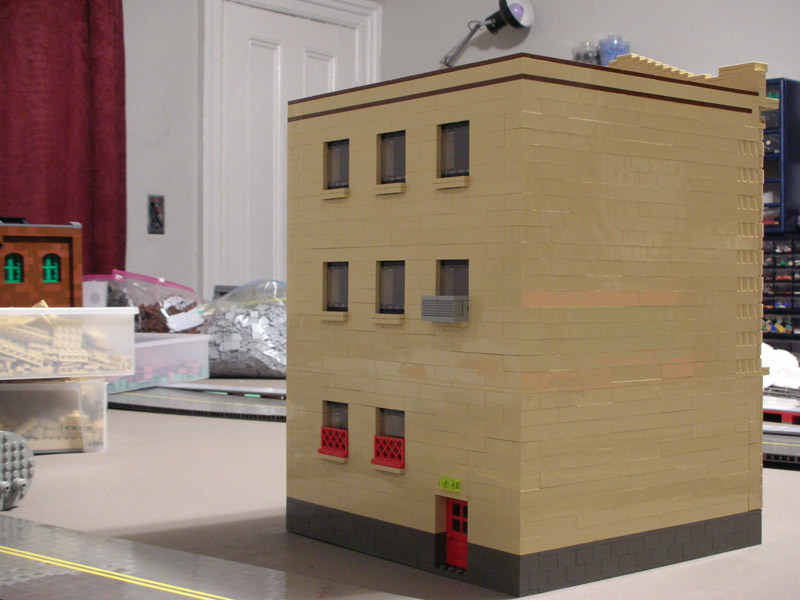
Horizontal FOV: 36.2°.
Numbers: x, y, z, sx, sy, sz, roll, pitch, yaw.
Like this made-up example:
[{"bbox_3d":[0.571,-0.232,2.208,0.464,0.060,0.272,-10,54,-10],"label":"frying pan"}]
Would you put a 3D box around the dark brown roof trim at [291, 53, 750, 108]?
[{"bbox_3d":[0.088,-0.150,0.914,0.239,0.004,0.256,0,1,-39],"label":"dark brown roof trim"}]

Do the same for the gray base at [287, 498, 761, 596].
[{"bbox_3d":[0.089,0.166,0.920,0.247,0.026,0.256,0,1,-39],"label":"gray base"}]

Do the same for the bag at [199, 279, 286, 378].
[{"bbox_3d":[-0.229,0.049,2.220,0.240,0.176,0.170,0,1,0],"label":"bag"}]

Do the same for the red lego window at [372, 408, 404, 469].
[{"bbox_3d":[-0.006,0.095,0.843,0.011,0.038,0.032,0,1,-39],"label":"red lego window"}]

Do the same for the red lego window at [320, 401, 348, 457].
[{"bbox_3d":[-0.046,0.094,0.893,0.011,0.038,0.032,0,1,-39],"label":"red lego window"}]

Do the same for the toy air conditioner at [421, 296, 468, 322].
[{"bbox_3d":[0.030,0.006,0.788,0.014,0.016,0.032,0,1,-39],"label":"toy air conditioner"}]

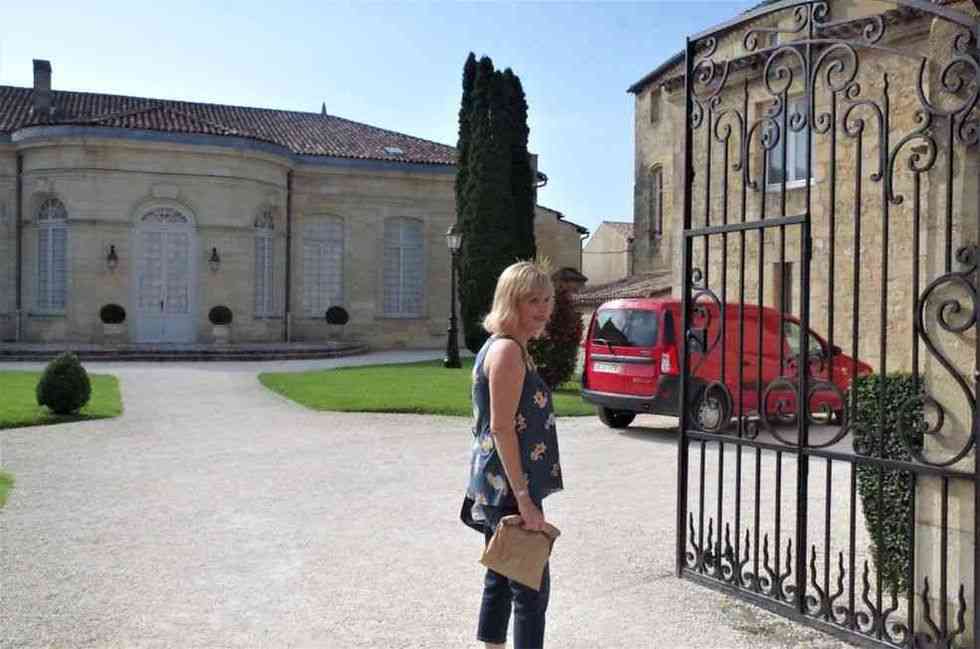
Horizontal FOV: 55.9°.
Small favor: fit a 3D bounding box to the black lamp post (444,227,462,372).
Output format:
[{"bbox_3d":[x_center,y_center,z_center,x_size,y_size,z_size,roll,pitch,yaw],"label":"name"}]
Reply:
[{"bbox_3d":[-0.921,-0.732,23.300,0.450,3.700,0.450,1,1,0],"label":"black lamp post"}]

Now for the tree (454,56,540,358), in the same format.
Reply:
[{"bbox_3d":[0.238,-3.791,29.300,2.600,9.450,2.500,1,1,0],"label":"tree"}]

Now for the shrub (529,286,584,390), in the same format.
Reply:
[{"bbox_3d":[1.161,0.262,17.300,1.170,1.920,1.150,1,1,0],"label":"shrub"}]

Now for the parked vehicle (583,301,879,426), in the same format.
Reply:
[{"bbox_3d":[3.294,0.513,12.252,4.450,1.640,1.760,0,1,-36],"label":"parked vehicle"}]

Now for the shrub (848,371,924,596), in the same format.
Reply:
[{"bbox_3d":[2.077,0.840,4.820,0.390,1.180,0.400,1,1,0],"label":"shrub"}]

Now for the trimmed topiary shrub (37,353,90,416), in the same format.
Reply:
[{"bbox_3d":[-5.874,0.814,12.750,0.770,0.860,0.770,1,1,0],"label":"trimmed topiary shrub"}]

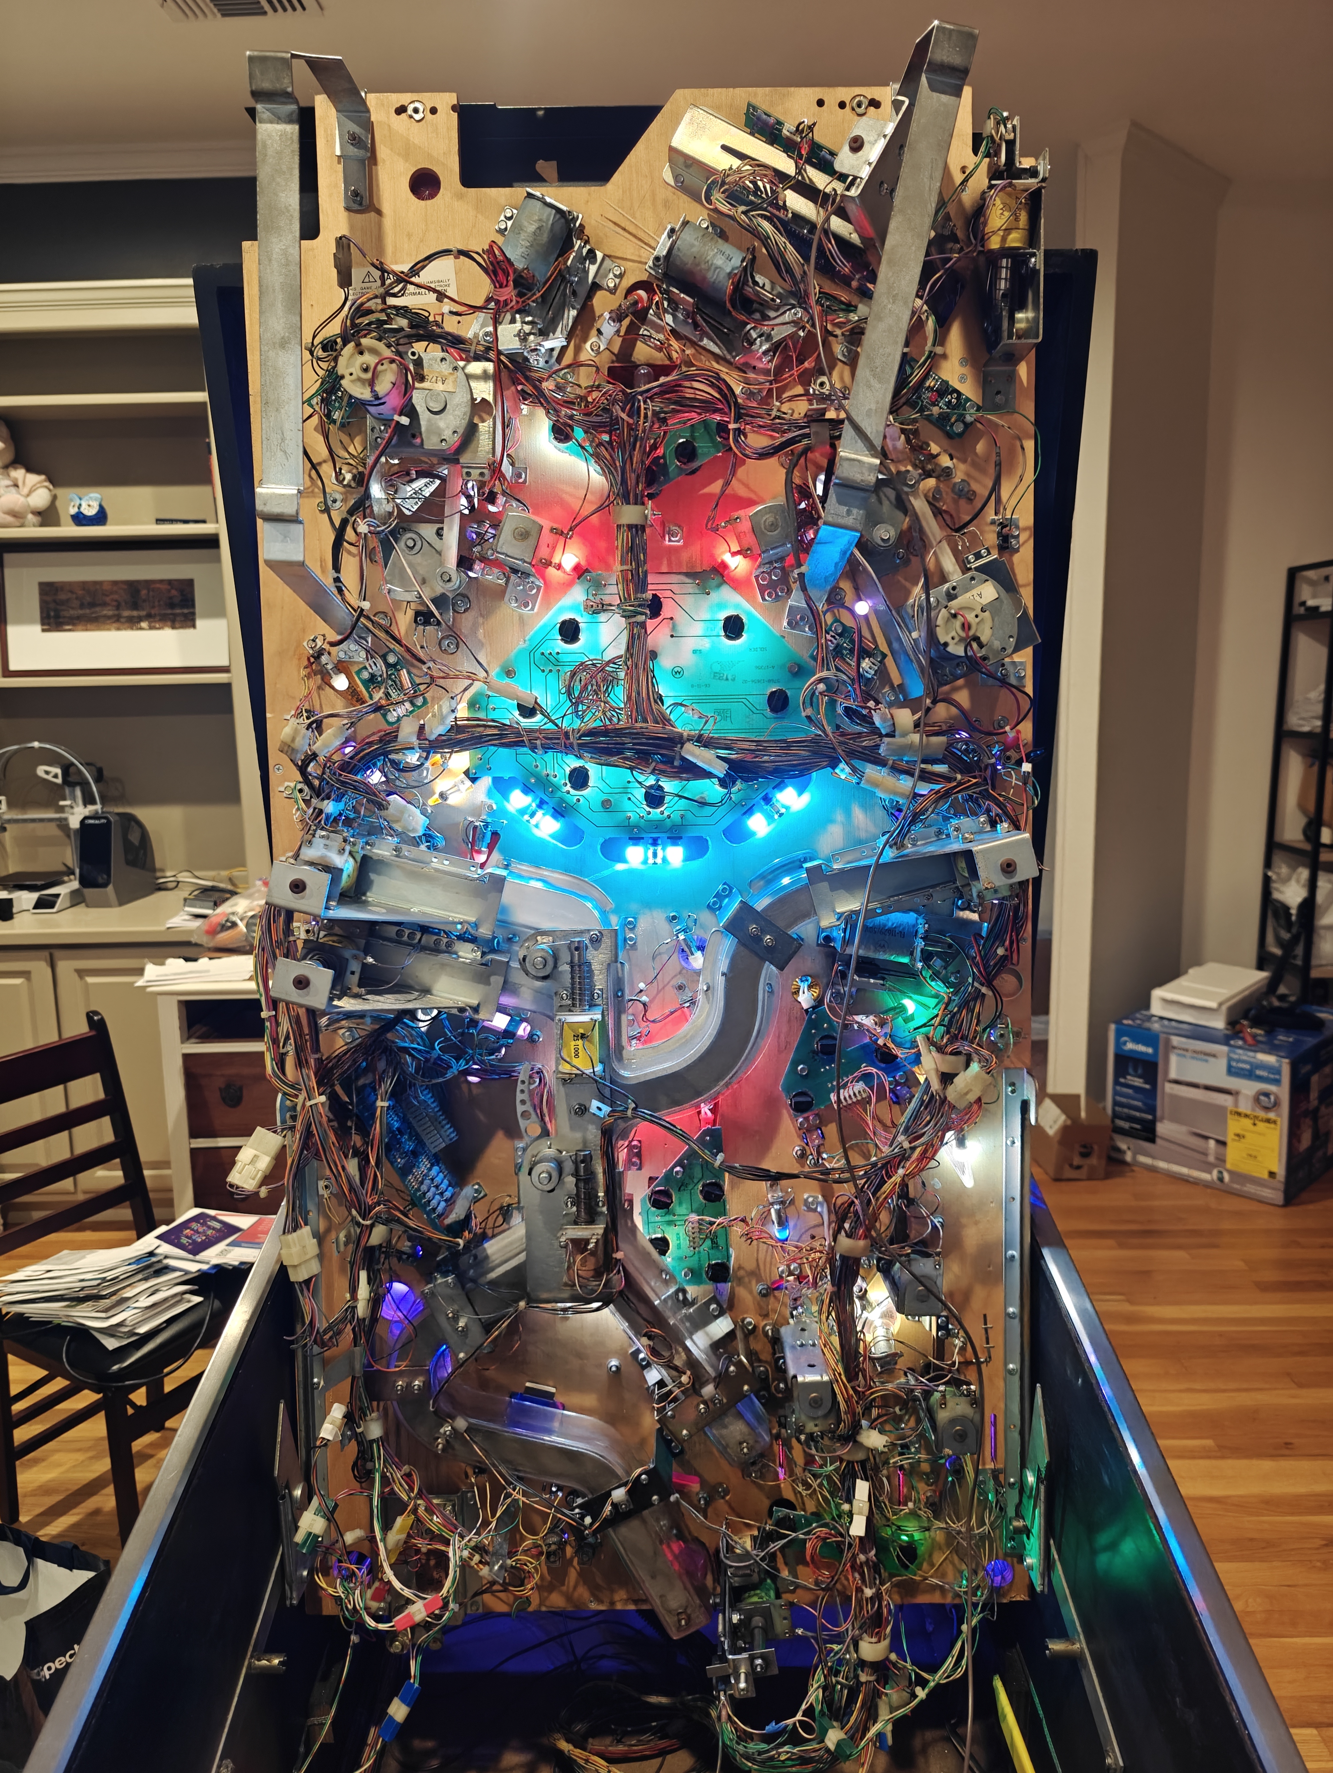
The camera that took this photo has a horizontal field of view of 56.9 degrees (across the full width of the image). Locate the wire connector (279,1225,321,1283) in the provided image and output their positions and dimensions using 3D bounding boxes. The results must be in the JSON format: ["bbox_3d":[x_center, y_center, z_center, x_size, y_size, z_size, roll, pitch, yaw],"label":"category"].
[{"bbox_3d":[-0.281,0.283,0.944,0.024,0.037,0.019,-15,5,-29],"label":"wire connector"}]

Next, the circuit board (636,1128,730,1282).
[{"bbox_3d":[0.014,0.251,0.966,0.070,0.126,0.012,-3,5,0],"label":"circuit board"}]

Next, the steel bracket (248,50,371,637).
[{"bbox_3d":[-0.234,-0.366,0.838,0.030,0.380,0.178,-1,5,0],"label":"steel bracket"}]

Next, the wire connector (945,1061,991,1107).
[{"bbox_3d":[0.227,0.149,0.924,0.034,0.021,0.015,-45,3,3],"label":"wire connector"}]

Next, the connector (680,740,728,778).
[{"bbox_3d":[0.027,-0.093,0.894,0.035,0.011,0.009,29,4,-2],"label":"connector"}]

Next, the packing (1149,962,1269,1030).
[{"bbox_3d":[1.822,0.357,4.089,0.225,0.075,0.494,8,13,41],"label":"packing"}]

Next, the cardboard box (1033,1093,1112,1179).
[{"bbox_3d":[1.276,0.792,3.900,0.175,0.195,0.240,-1,10,0],"label":"cardboard box"}]

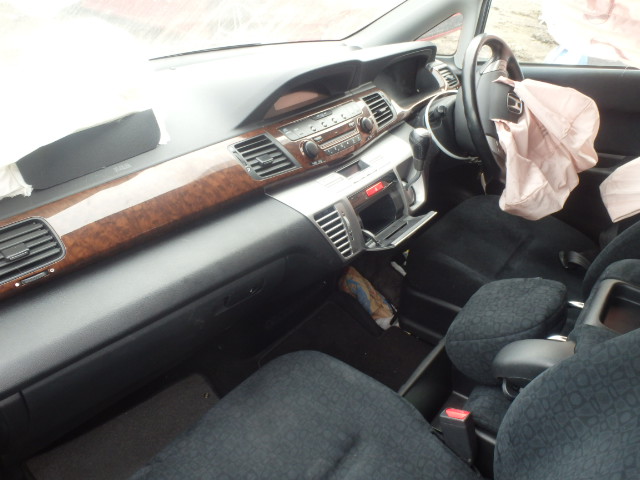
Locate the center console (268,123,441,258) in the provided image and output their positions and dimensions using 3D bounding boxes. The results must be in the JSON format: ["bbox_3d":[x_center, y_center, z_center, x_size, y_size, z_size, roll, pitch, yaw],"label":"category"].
[{"bbox_3d":[0.121,-0.095,1.050,0.180,0.185,0.440,22,37,32],"label":"center console"}]

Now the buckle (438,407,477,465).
[{"bbox_3d":[0.221,0.309,0.813,0.042,0.087,0.026,1,24,42],"label":"buckle"}]

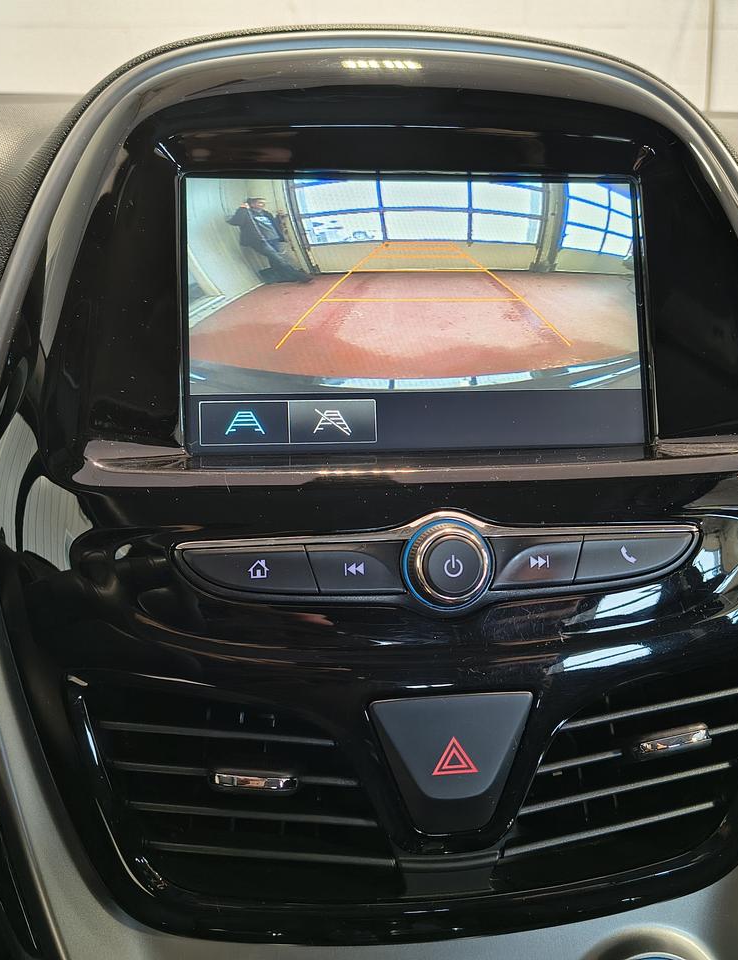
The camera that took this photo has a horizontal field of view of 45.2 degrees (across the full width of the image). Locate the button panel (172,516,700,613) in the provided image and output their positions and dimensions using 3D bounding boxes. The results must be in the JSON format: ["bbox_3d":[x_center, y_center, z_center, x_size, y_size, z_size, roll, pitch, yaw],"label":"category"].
[{"bbox_3d":[0.023,0.024,0.257,0.153,0.027,0.018,-1,-4,-6],"label":"button panel"}]

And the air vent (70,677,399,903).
[{"bbox_3d":[-0.038,0.090,0.268,0.091,0.064,0.030,4,13,4],"label":"air vent"}]

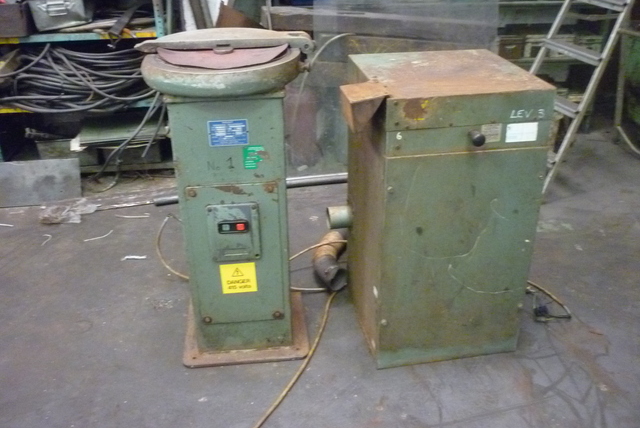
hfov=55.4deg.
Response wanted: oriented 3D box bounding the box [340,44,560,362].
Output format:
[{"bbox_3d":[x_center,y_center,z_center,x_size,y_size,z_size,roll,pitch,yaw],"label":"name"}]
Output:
[{"bbox_3d":[0.365,-0.026,2.043,0.497,0.906,0.499,-5,27,-7],"label":"box"}]

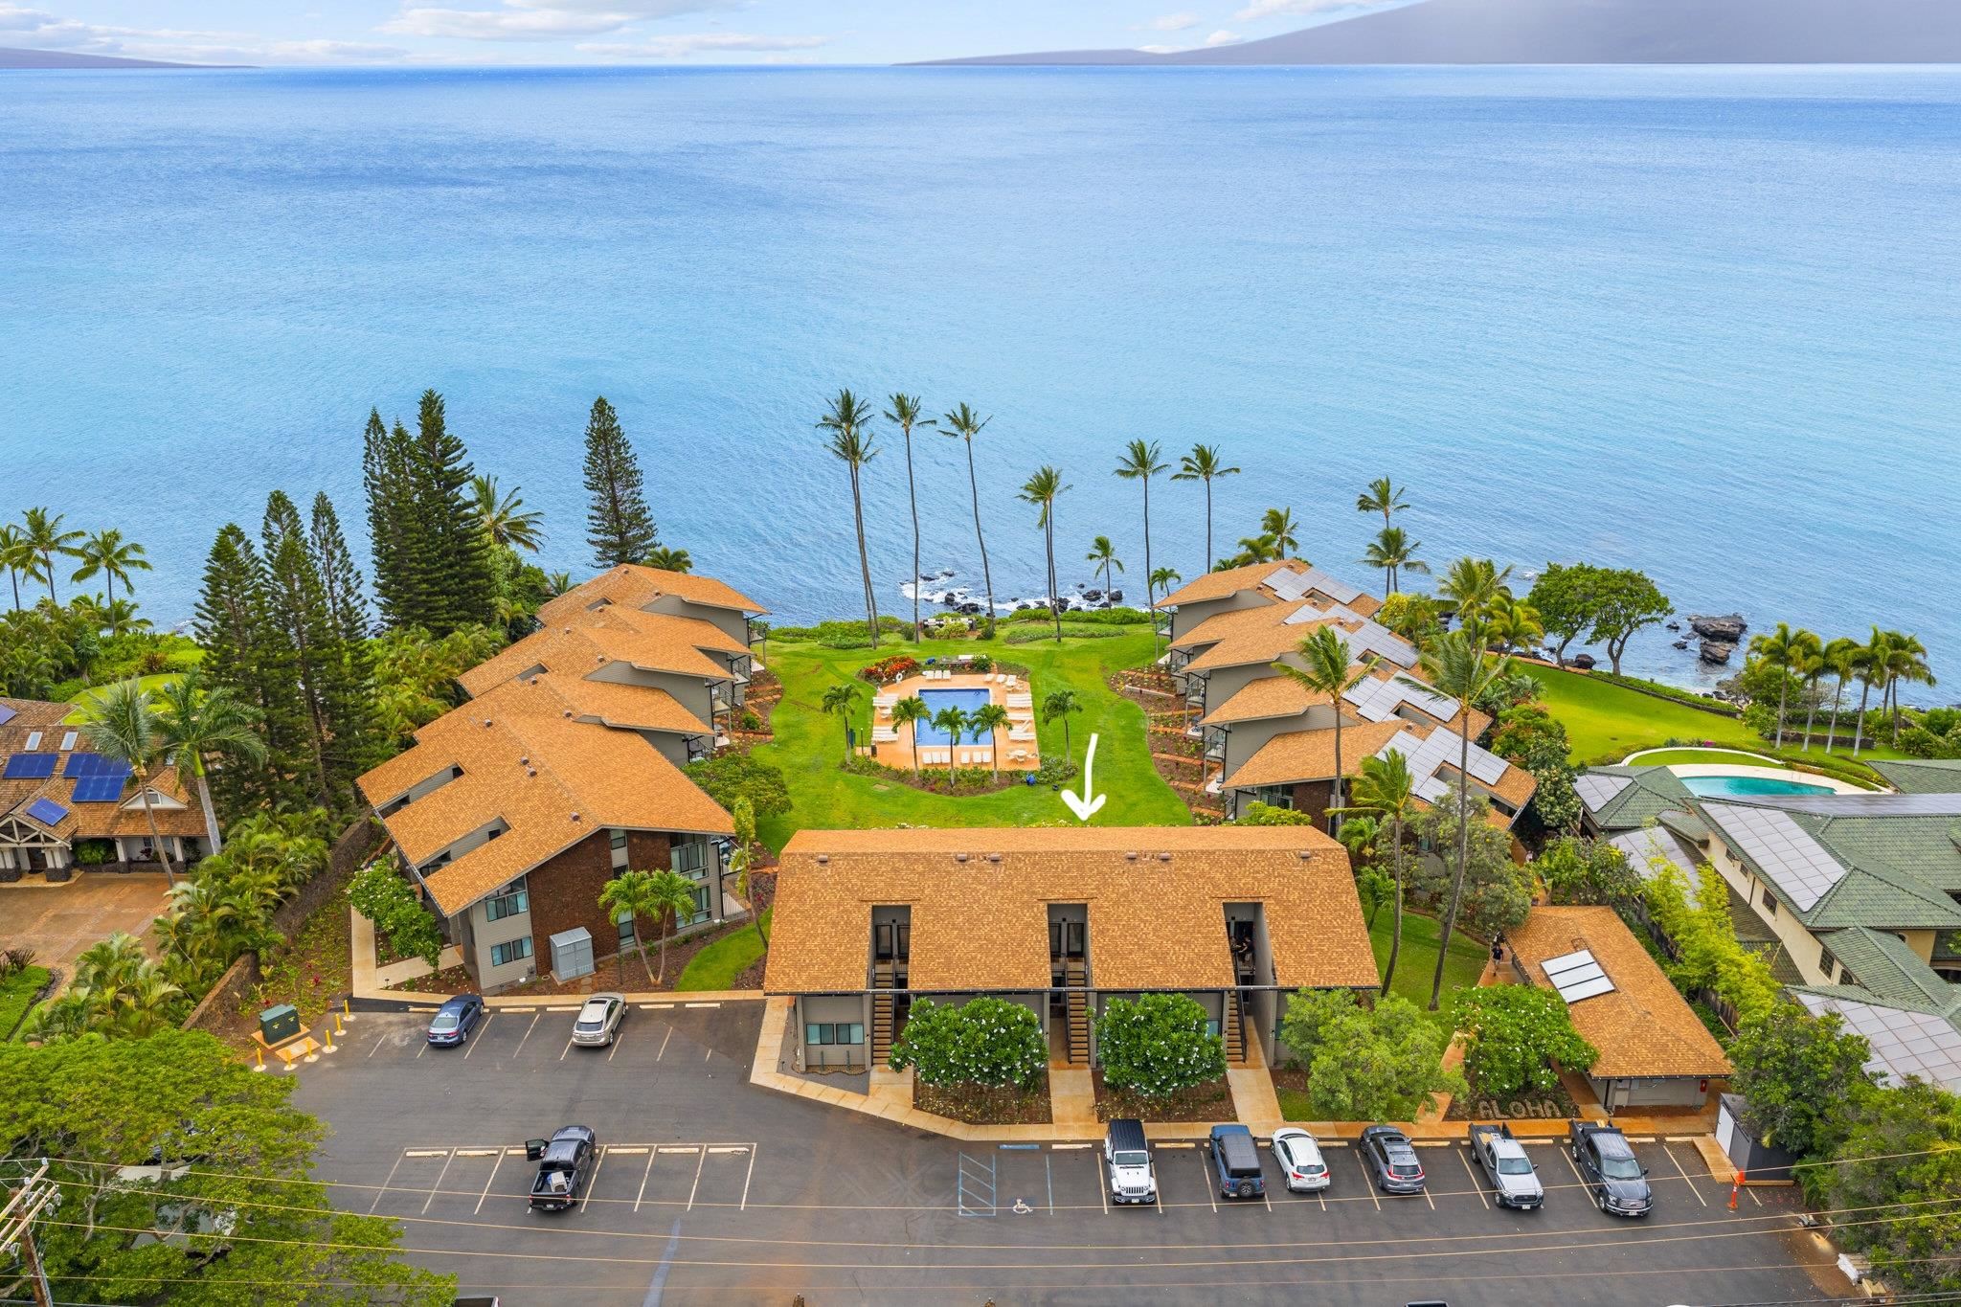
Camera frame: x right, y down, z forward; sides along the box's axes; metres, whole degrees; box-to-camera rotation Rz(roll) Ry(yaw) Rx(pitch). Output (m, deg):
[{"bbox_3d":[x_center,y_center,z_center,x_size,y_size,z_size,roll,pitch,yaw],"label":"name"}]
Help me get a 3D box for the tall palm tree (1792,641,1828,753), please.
[{"bbox_3d":[66.952,3.619,124.058,3.270,9.880,3.270,0,21,0],"label":"tall palm tree"}]

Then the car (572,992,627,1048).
[{"bbox_3d":[-20.939,20.048,84.196,1.880,1.680,4.700,1,21,4],"label":"car"}]

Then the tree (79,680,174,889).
[{"bbox_3d":[-54.051,8.429,97.019,5.088,15.034,4.936,0,21,0],"label":"tree"}]

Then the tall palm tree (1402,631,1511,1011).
[{"bbox_3d":[23.951,9.292,80.317,5.723,22.076,5.723,0,21,0],"label":"tall palm tree"}]

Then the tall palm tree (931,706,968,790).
[{"bbox_3d":[-2.292,7.003,114.604,2.635,6.960,2.556,0,21,0],"label":"tall palm tree"}]

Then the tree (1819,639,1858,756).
[{"bbox_3d":[66.064,3.335,118.215,3.061,9.665,3.600,0,21,0],"label":"tree"}]

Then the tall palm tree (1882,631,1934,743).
[{"bbox_3d":[71.762,2.912,119.094,4.269,9.788,4.269,0,21,0],"label":"tall palm tree"}]

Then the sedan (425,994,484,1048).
[{"bbox_3d":[-29.710,20.407,86.970,1.780,1.450,4.600,1,21,3],"label":"sedan"}]

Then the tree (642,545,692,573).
[{"bbox_3d":[-29.242,-6.021,143.624,4.730,8.534,4.730,0,21,0],"label":"tree"}]

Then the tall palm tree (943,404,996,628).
[{"bbox_3d":[-1.080,-13.058,150.413,5.435,23.361,5.435,0,21,0],"label":"tall palm tree"}]

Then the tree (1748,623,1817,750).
[{"bbox_3d":[61.674,2.678,118.746,4.723,10.527,4.723,0,21,0],"label":"tree"}]

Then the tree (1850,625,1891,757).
[{"bbox_3d":[71.020,3.239,122.943,3.210,11.390,3.210,0,21,0],"label":"tree"}]

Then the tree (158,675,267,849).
[{"bbox_3d":[-49.018,8.041,98.375,7.023,14.776,6.813,0,21,0],"label":"tree"}]

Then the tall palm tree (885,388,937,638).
[{"bbox_3d":[-6.557,-12.363,143.847,4.794,24.288,4.651,0,21,0],"label":"tall palm tree"}]

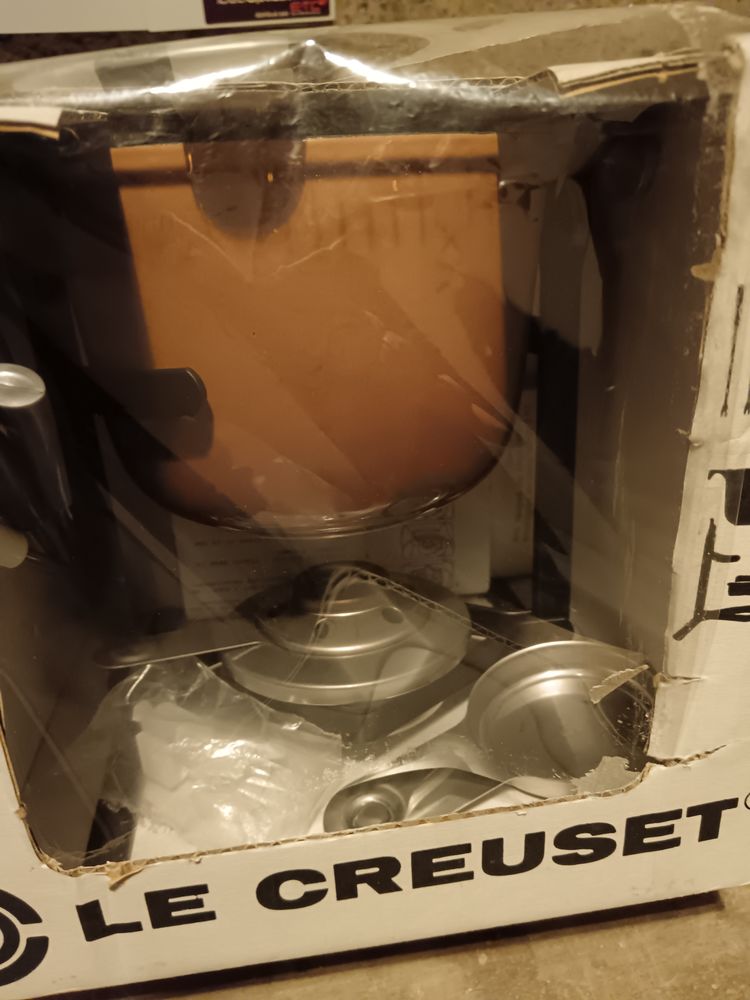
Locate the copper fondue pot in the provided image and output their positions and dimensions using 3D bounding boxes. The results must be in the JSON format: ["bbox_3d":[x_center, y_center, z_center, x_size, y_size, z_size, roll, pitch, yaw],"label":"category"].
[{"bbox_3d":[-0.023,-0.066,0.314,0.178,0.129,0.178,-5,16,1],"label":"copper fondue pot"}]

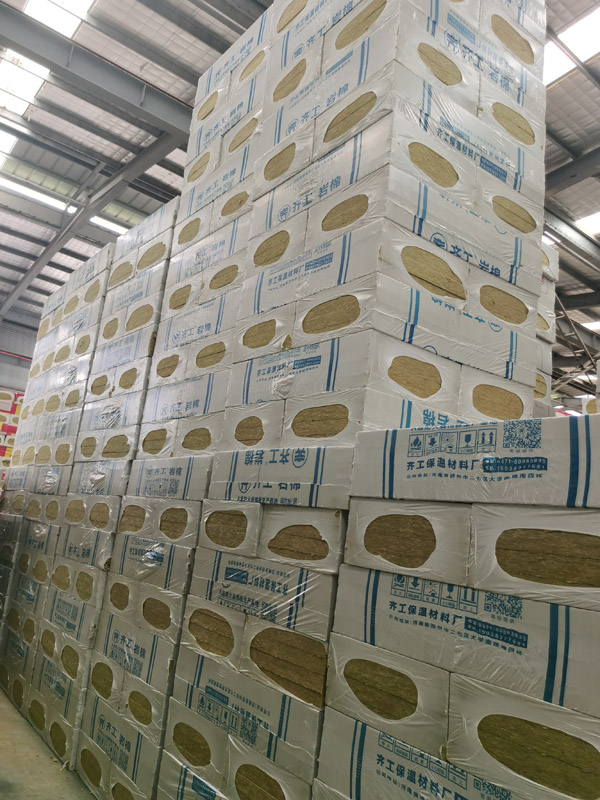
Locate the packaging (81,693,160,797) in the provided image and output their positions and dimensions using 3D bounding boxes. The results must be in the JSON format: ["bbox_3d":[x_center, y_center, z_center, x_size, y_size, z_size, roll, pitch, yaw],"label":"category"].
[{"bbox_3d":[-0.915,2.179,4.088,0.600,0.262,1.200,15,-14,-35],"label":"packaging"}]

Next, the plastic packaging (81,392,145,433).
[{"bbox_3d":[-1.241,0.164,4.992,0.600,0.262,1.200,15,-14,-35],"label":"plastic packaging"}]

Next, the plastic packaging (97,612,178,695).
[{"bbox_3d":[-0.840,1.635,4.120,0.600,0.269,1.199,16,-15,-36],"label":"plastic packaging"}]

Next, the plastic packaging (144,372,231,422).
[{"bbox_3d":[-0.540,0.058,4.284,0.600,0.262,1.200,15,-14,-35],"label":"plastic packaging"}]

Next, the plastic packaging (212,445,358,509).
[{"bbox_3d":[0.093,0.442,3.240,0.600,0.262,1.200,15,-14,-35],"label":"plastic packaging"}]

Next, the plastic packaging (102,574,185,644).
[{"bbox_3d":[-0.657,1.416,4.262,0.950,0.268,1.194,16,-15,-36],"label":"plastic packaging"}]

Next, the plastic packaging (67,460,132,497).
[{"bbox_3d":[-1.351,0.674,5.028,0.600,0.262,1.200,15,-14,-35],"label":"plastic packaging"}]

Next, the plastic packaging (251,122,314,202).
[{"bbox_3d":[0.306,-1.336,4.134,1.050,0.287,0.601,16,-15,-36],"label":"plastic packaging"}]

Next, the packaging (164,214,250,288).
[{"bbox_3d":[-0.445,-0.983,4.619,0.600,0.262,1.204,16,-15,-36],"label":"packaging"}]

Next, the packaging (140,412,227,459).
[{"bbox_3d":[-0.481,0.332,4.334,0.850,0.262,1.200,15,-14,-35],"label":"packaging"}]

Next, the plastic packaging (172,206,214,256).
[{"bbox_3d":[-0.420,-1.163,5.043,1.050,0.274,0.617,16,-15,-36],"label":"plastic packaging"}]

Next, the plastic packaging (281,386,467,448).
[{"bbox_3d":[0.571,0.218,3.256,1.200,0.262,0.600,15,-14,-35],"label":"plastic packaging"}]

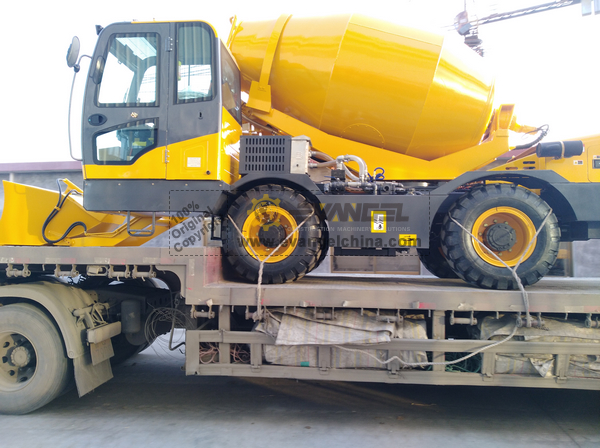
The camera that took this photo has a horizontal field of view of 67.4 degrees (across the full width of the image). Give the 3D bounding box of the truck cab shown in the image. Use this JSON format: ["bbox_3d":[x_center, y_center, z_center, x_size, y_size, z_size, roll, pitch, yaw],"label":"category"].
[{"bbox_3d":[-1.580,-1.155,5.408,1.591,2.135,1.020,0,-4,6],"label":"truck cab"}]

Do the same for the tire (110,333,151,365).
[{"bbox_3d":[-2.656,1.479,6.390,1.070,1.070,0.300,0,-4,6],"label":"tire"}]

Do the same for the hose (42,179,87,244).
[{"bbox_3d":[-2.633,-0.140,5.030,0.480,0.700,0.200,0,-3,7],"label":"hose"}]

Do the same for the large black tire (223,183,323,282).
[{"bbox_3d":[-0.289,0.127,4.931,1.078,1.078,0.400,0,-4,6],"label":"large black tire"}]

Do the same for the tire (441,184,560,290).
[{"bbox_3d":[1.964,0.138,4.460,1.050,1.050,0.400,0,-3,7],"label":"tire"}]

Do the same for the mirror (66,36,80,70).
[{"bbox_3d":[-2.417,-1.827,4.800,0.070,0.345,0.200,7,-3,3],"label":"mirror"}]

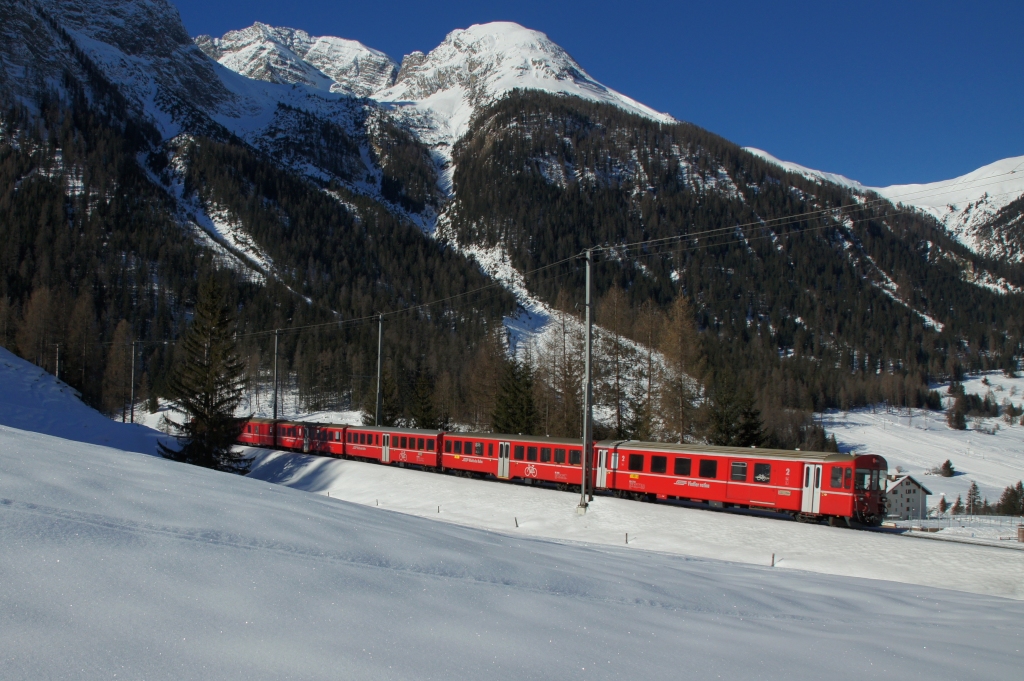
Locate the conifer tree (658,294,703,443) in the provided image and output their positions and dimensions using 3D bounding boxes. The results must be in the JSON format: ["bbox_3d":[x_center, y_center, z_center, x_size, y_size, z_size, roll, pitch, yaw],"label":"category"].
[{"bbox_3d":[20.870,3.963,88.000,5.600,20.060,5.600,1,-2,0],"label":"conifer tree"}]

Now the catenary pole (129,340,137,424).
[{"bbox_3d":[-72.051,8.265,135.000,0.600,16.150,0.600,3,-3,-43],"label":"catenary pole"}]

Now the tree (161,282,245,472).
[{"bbox_3d":[-30.958,3.597,72.000,8.600,19.960,8.600,1,-2,0],"label":"tree"}]

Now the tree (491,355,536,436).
[{"bbox_3d":[0.281,7.150,80.000,5.000,10.700,5.000,1,-2,0],"label":"tree"}]

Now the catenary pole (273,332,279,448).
[{"bbox_3d":[-31.555,6.418,95.000,0.600,15.780,0.600,3,-3,-43],"label":"catenary pole"}]

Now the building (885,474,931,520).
[{"bbox_3d":[117.967,47.142,213.000,15.500,13.640,14.000,1,-2,-18],"label":"building"}]

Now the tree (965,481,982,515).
[{"bbox_3d":[110.422,37.804,170.000,4.400,8.140,4.400,1,-2,0],"label":"tree"}]

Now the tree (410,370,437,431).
[{"bbox_3d":[-11.330,8.481,92.000,3.800,8.930,3.800,1,-2,0],"label":"tree"}]

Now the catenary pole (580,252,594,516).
[{"bbox_3d":[4.920,2.607,46.300,0.700,17.070,0.700,3,-3,-43],"label":"catenary pole"}]

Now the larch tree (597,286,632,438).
[{"bbox_3d":[12.819,3.468,88.000,4.800,21.060,4.800,1,-2,0],"label":"larch tree"}]

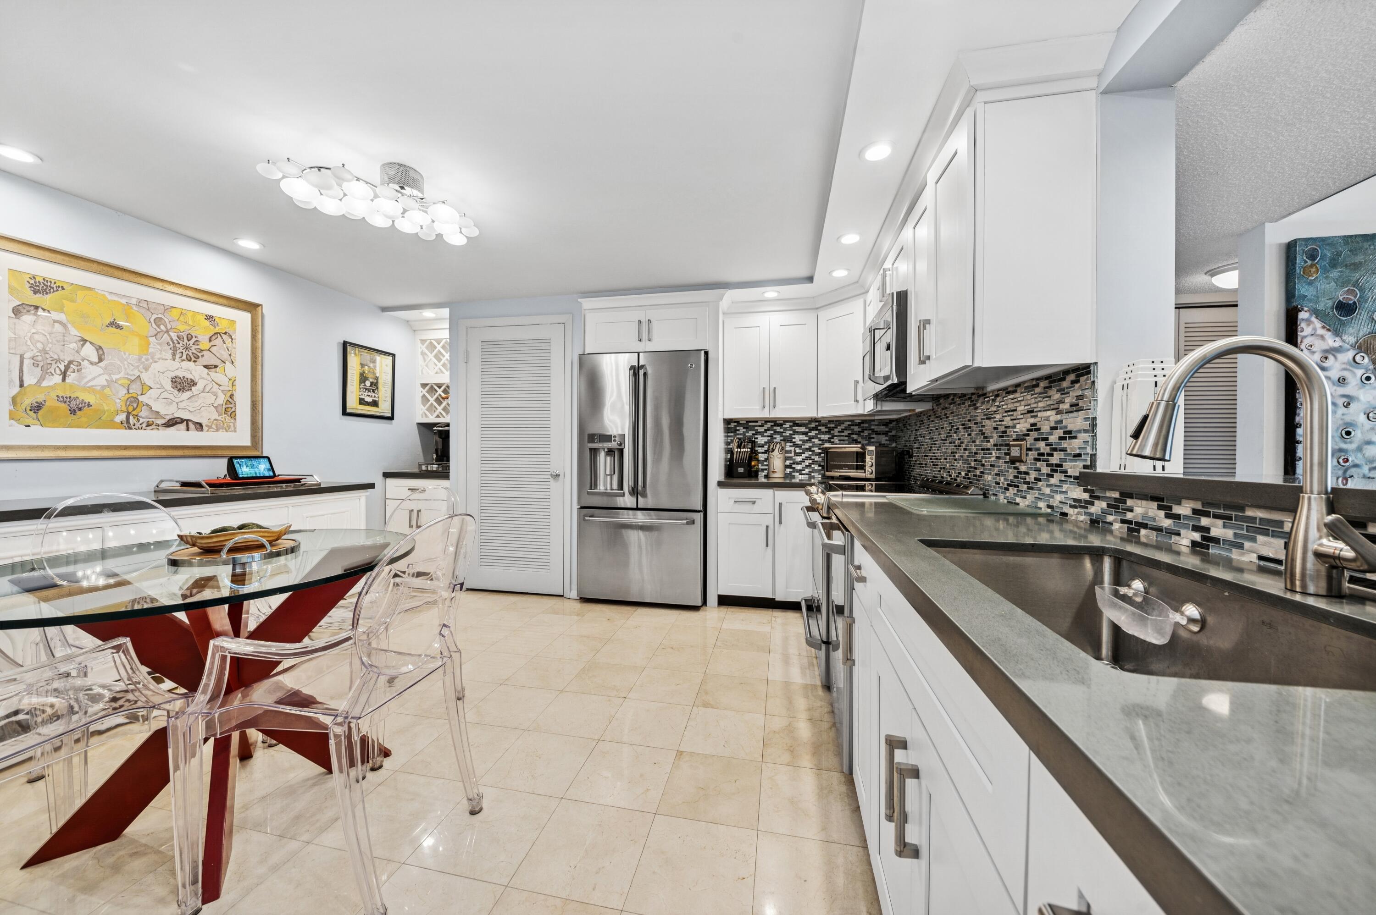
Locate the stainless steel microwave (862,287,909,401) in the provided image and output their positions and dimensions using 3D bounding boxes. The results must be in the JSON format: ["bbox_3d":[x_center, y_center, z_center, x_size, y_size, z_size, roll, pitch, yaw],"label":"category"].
[{"bbox_3d":[1.119,-0.519,2.277,0.395,0.410,0.760,1,1,12],"label":"stainless steel microwave"}]

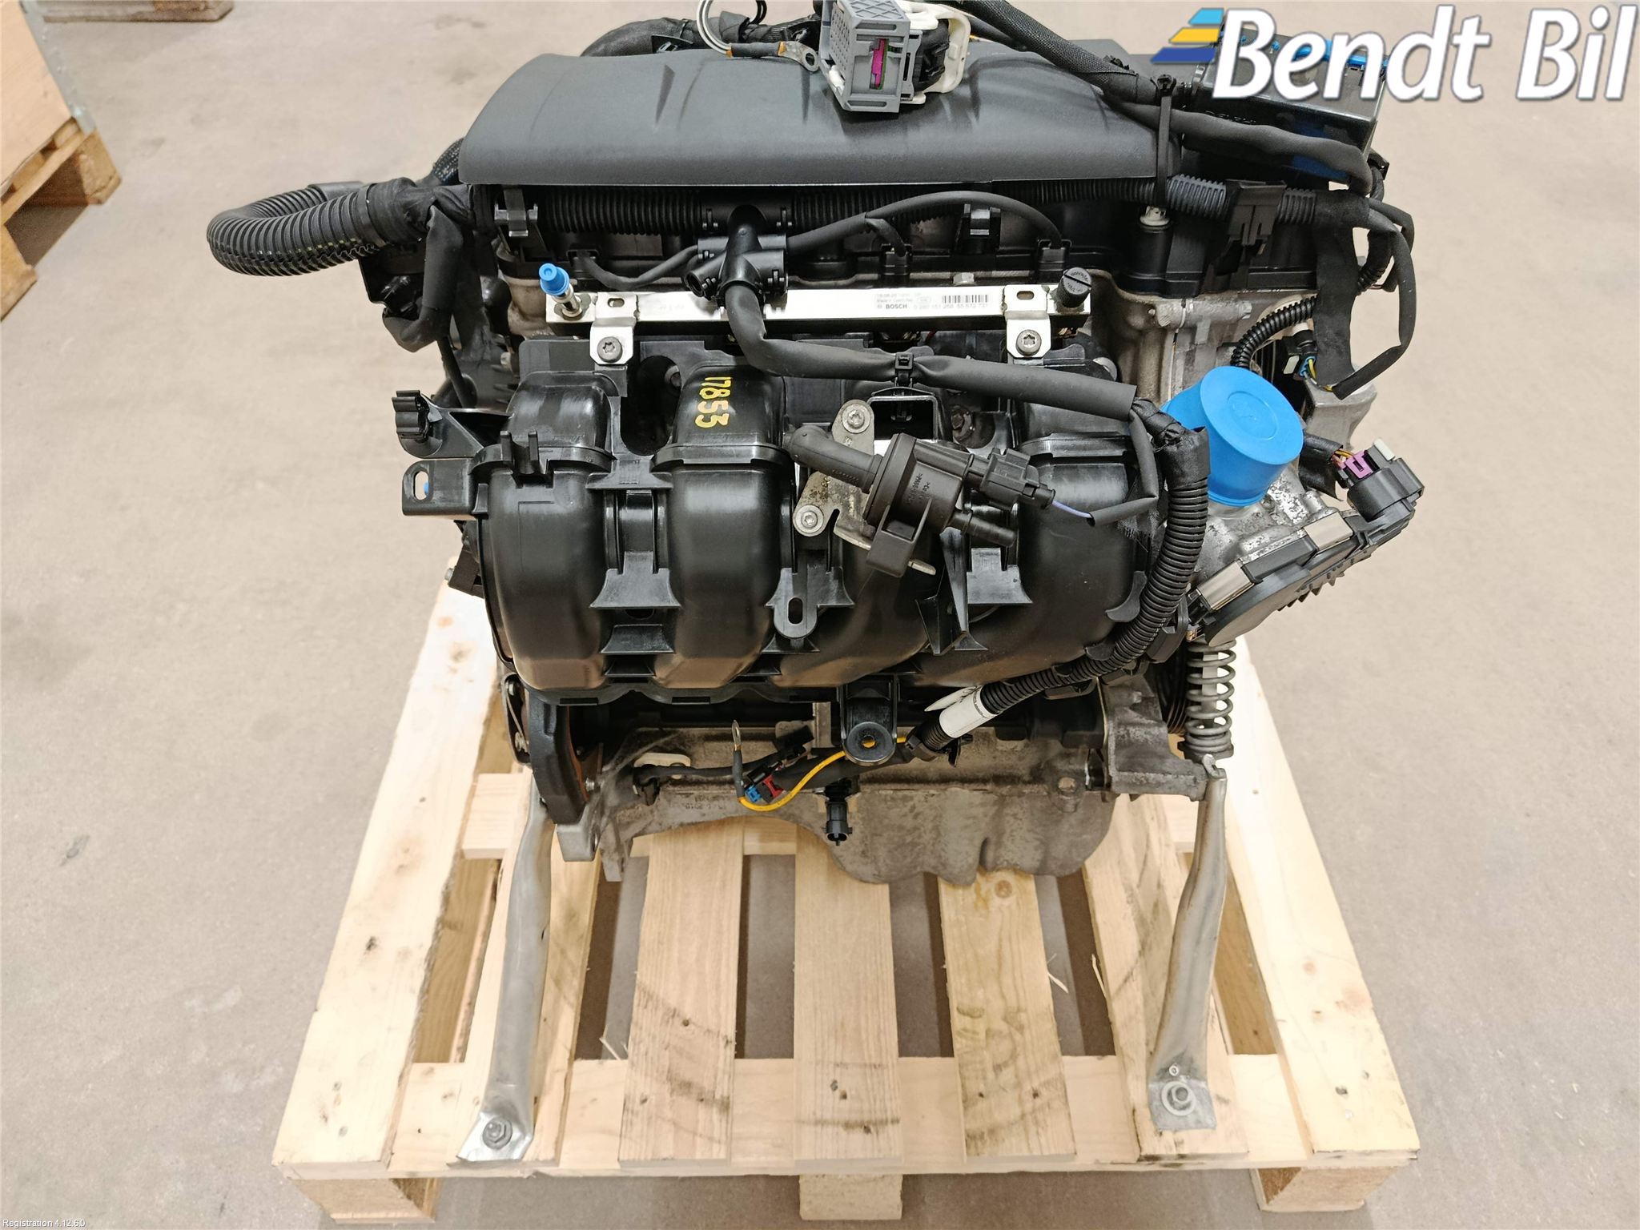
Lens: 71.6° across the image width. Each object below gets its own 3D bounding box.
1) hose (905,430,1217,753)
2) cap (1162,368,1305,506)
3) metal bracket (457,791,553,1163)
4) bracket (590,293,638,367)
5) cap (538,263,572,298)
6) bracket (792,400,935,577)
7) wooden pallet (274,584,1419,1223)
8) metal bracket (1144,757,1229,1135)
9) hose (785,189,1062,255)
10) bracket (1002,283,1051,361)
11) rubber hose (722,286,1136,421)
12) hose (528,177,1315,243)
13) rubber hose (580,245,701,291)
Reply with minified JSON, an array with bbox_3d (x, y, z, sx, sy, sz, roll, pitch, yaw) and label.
[{"bbox_3d":[0.115,0.012,0.583,0.121,0.243,0.066,-1,46,1],"label":"hose"},{"bbox_3d":[0.217,-0.095,0.599,0.066,0.034,0.066,12,57,-14],"label":"cap"},{"bbox_3d":[-0.215,0.244,0.803,0.044,0.273,0.038,5,3,0],"label":"metal bracket"},{"bbox_3d":[-0.105,-0.145,0.577,0.022,0.010,0.042,-1,73,0],"label":"bracket"},{"bbox_3d":[-0.119,-0.151,0.511,0.013,0.015,0.013,-2,80,6],"label":"cap"},{"bbox_3d":[0.027,-0.057,0.481,0.064,0.023,0.063,19,83,3],"label":"bracket"},{"bbox_3d":[0.016,0.205,1.048,0.800,0.150,0.600,-1,48,0],"label":"wooden pallet"},{"bbox_3d":[0.262,0.231,0.790,0.047,0.275,0.041,0,16,0],"label":"metal bracket"},{"bbox_3d":[0.051,-0.188,0.558,0.144,0.033,0.033,-1,46,1],"label":"hose"},{"bbox_3d":[0.105,-0.149,0.577,0.022,0.010,0.042,-1,73,0],"label":"bracket"},{"bbox_3d":[0.050,-0.132,0.550,0.201,0.045,0.083,-1,48,0],"label":"rubber hose"},{"bbox_3d":[0.054,-0.211,0.586,0.402,0.036,0.050,-1,46,1],"label":"hose"},{"bbox_3d":[-0.088,-0.172,0.553,0.066,0.018,0.028,-1,46,1],"label":"rubber hose"}]

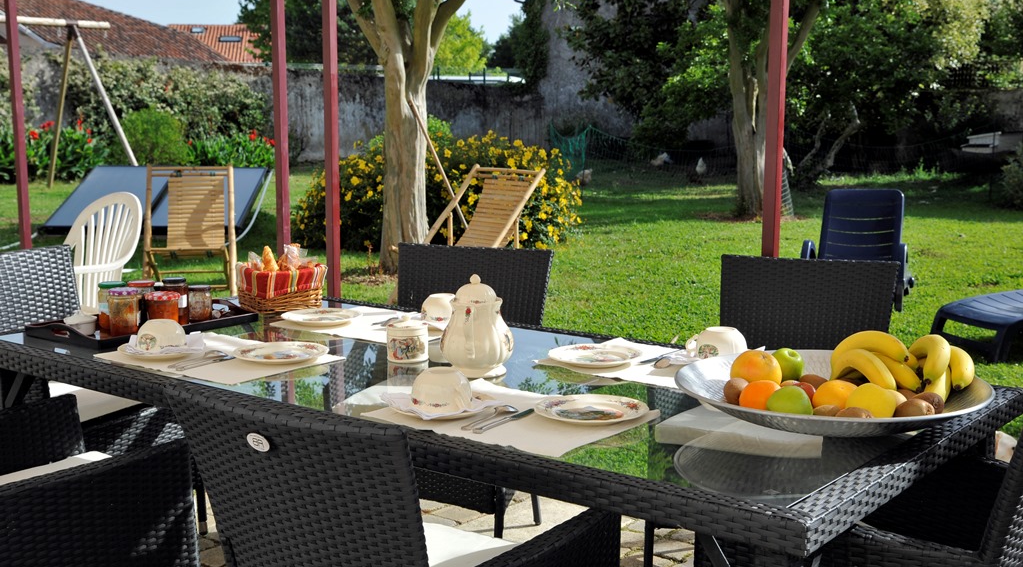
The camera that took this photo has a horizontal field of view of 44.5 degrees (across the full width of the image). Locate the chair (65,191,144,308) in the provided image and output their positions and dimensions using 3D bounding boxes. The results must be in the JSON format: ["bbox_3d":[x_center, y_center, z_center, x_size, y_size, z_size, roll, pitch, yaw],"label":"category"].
[{"bbox_3d":[-1.910,0.077,5.509,0.570,0.900,0.570,7,10,38],"label":"chair"}]

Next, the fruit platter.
[{"bbox_3d":[0.567,0.172,2.253,0.560,0.172,0.560,0,8,0],"label":"fruit platter"}]

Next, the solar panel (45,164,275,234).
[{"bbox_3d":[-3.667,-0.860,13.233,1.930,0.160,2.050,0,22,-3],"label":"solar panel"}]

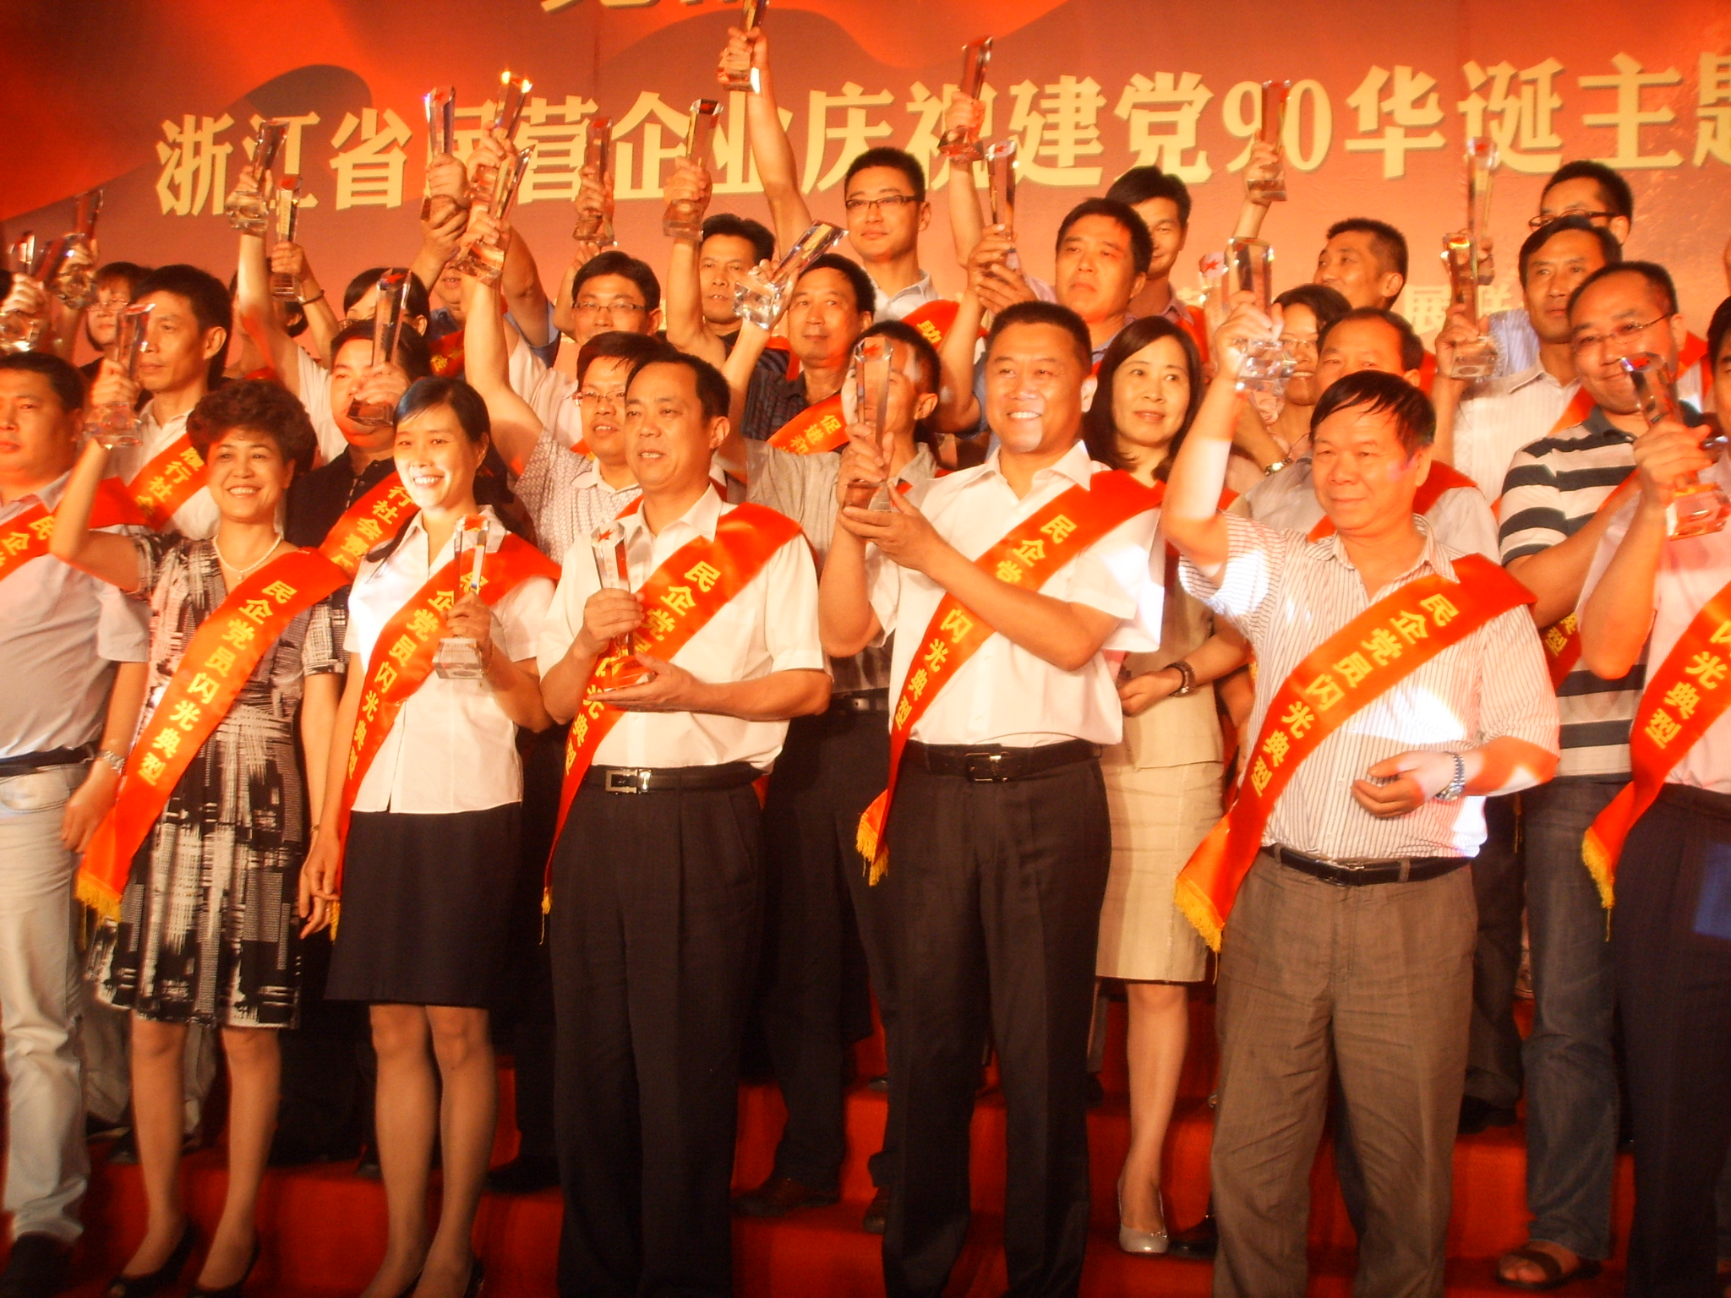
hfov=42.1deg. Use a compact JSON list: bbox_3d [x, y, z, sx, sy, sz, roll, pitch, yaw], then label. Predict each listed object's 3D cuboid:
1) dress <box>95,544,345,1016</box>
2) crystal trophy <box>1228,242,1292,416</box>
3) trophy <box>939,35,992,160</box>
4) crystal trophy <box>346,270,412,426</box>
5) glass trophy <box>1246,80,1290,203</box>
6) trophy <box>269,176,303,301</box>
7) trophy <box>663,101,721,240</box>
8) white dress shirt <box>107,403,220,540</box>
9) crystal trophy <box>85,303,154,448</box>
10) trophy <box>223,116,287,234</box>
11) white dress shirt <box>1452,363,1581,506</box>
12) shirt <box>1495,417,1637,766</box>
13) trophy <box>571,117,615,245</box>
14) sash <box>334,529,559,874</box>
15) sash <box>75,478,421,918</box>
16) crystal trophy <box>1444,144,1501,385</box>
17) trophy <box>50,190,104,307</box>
[{"bbox_3d":[-1.181,0.241,4.080,0.420,0.860,0.280,2,-2,9],"label":"dress"},{"bbox_3d":[0.613,-0.510,3.500,0.075,0.265,0.072,-2,-14,0],"label":"crystal trophy"},{"bbox_3d":[0.215,-1.159,4.750,0.080,0.250,0.070,8,-3,6],"label":"trophy"},{"bbox_3d":[-0.905,-0.562,4.200,0.075,0.265,0.072,9,-2,11],"label":"crystal trophy"},{"bbox_3d":[0.869,-1.093,4.850,0.075,0.250,0.065,4,-3,6],"label":"glass trophy"},{"bbox_3d":[-1.288,-0.909,5.000,0.075,0.265,0.072,5,8,10],"label":"trophy"},{"bbox_3d":[-0.340,-0.936,4.400,0.078,0.260,0.068,11,-3,-6],"label":"trophy"},{"bbox_3d":[-1.320,-0.194,4.380,0.440,0.580,0.260,1,-3,19],"label":"white dress shirt"},{"bbox_3d":[-1.343,-0.492,4.060,0.075,0.265,0.072,0,-8,21],"label":"crystal trophy"},{"bbox_3d":[-1.337,-1.037,4.950,0.075,0.265,0.072,8,-12,11],"label":"trophy"},{"bbox_3d":[1.271,-0.241,4.120,0.460,0.600,0.270,1,-3,11],"label":"white dress shirt"},{"bbox_3d":[1.291,-0.098,3.820,0.460,0.640,0.280,2,-2,15],"label":"shirt"},{"bbox_3d":[-0.575,-0.988,4.750,0.075,0.250,0.065,3,-3,9],"label":"trophy"},{"bbox_3d":[-0.724,0.101,3.880,0.360,0.630,0.250,1,-3,14],"label":"sash"},{"bbox_3d":[-1.121,0.111,4.040,0.520,0.720,0.280,2,-3,6],"label":"sash"},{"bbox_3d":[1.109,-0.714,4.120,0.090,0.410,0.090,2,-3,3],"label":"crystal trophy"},{"bbox_3d":[-1.750,-0.885,5.000,0.075,0.265,0.072,2,-10,18],"label":"trophy"}]

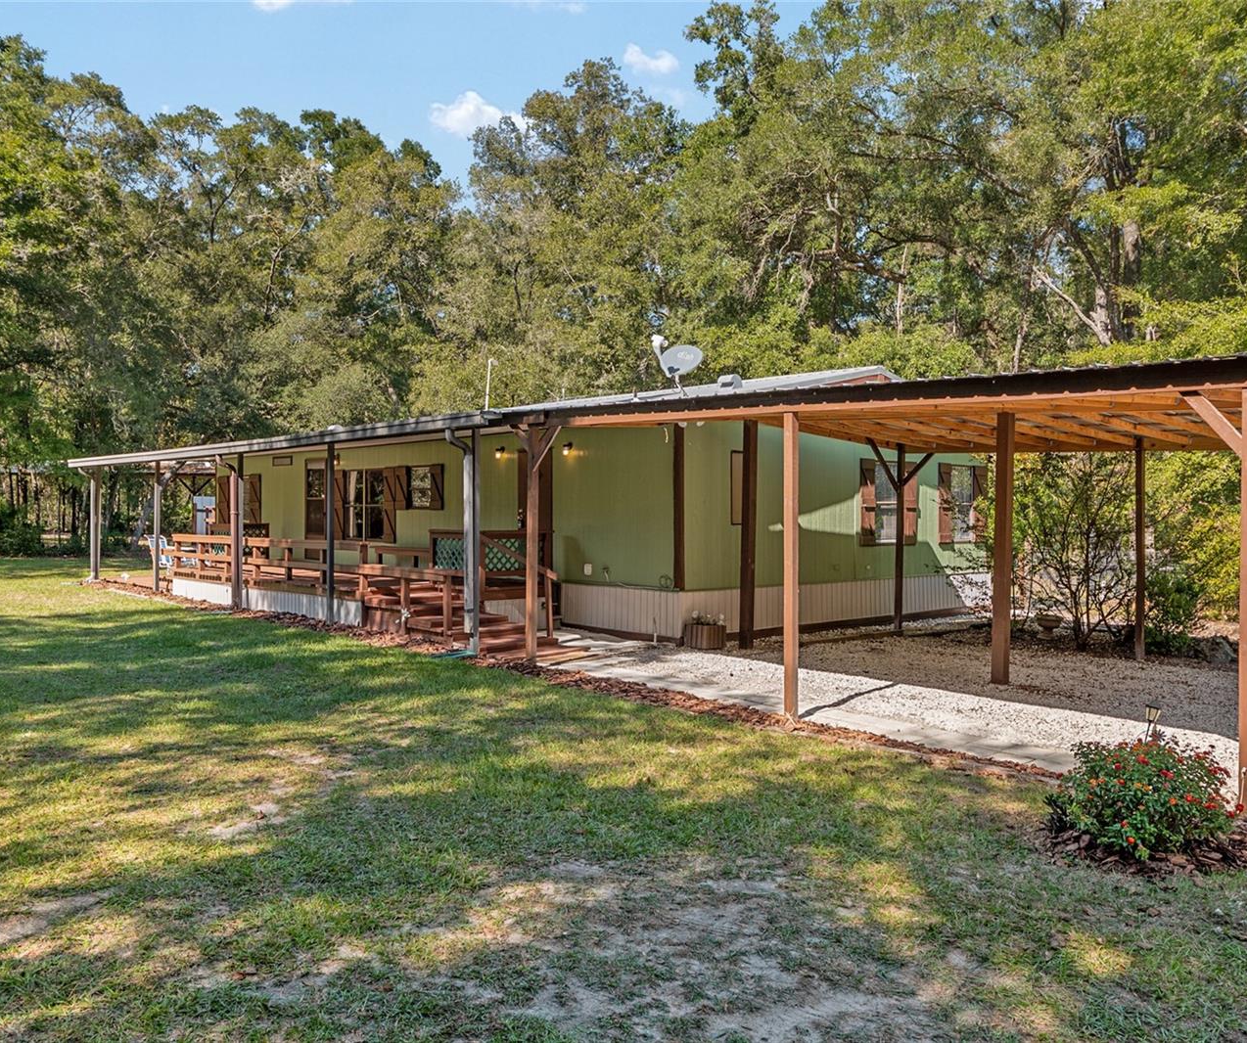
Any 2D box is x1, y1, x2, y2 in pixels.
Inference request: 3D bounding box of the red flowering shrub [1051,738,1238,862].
[{"bbox_3d":[2.890,1.487,5.820,0.980,0.570,1.050,0,1,-42],"label":"red flowering shrub"}]

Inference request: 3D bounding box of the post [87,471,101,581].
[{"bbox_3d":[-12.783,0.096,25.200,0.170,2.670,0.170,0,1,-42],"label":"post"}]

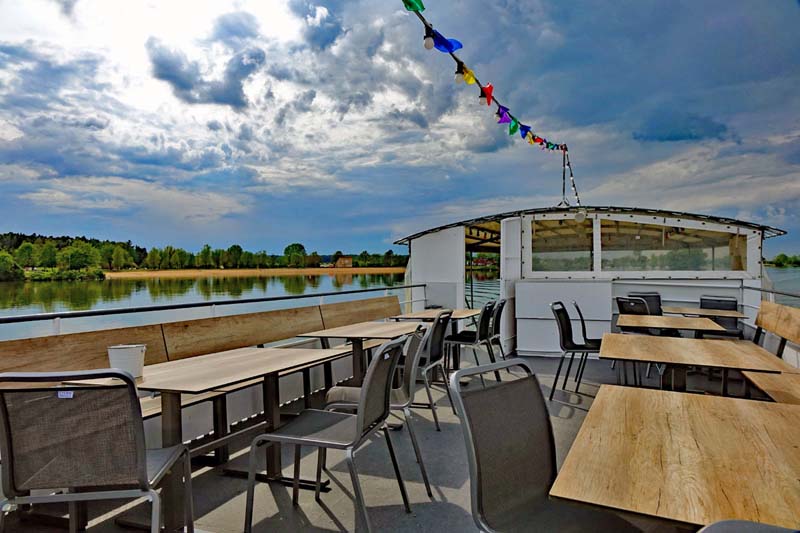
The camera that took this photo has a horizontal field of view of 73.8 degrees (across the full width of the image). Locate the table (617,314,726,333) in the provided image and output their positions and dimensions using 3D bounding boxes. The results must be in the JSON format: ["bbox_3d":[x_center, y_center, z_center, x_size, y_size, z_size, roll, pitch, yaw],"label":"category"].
[{"bbox_3d":[2.470,0.880,4.960,0.800,0.740,1.170,0,0,23],"label":"table"}]

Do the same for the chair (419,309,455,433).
[{"bbox_3d":[0.099,0.797,4.349,0.605,0.885,0.490,-1,-1,21],"label":"chair"}]

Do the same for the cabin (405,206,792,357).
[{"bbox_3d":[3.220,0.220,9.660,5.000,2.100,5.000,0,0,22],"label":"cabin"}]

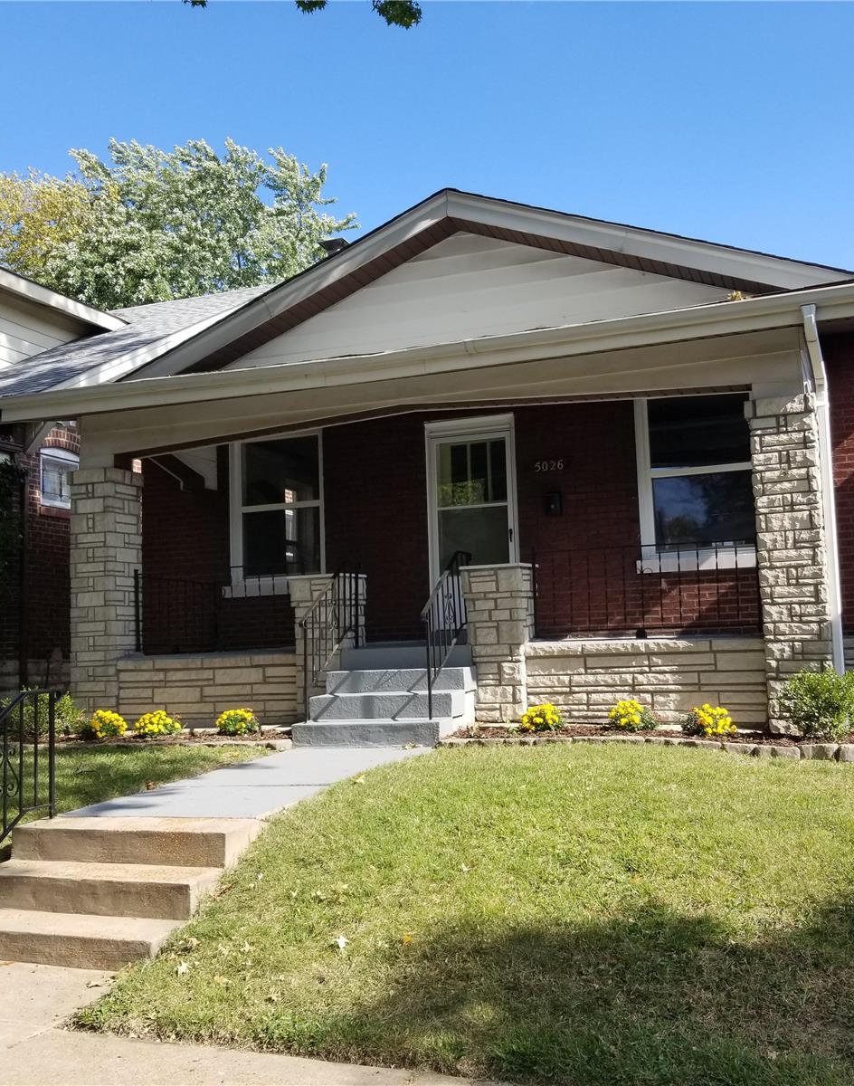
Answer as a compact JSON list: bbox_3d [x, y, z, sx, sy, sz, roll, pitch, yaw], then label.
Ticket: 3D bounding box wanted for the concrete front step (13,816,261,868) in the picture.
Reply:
[{"bbox_3d":[-1.493,1.538,5.637,1.285,0.167,0.380,-4,-7,21],"label":"concrete front step"}]

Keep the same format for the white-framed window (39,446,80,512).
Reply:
[{"bbox_3d":[-4.642,-0.801,13.707,0.100,0.745,0.770,-4,-6,20],"label":"white-framed window"}]

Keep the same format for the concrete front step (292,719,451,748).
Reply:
[{"bbox_3d":[-0.429,1.506,8.562,1.255,0.177,0.310,-4,-7,21],"label":"concrete front step"}]

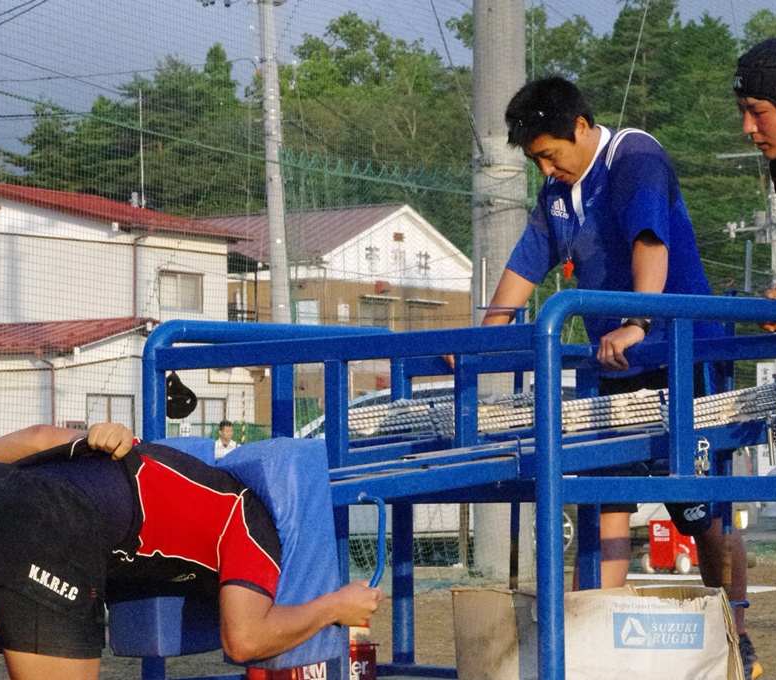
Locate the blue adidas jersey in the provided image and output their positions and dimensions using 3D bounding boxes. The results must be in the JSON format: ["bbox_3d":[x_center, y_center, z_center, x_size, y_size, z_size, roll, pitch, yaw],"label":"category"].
[{"bbox_3d":[0.562,-0.214,7.100,0.370,0.620,0.520,-18,8,-36],"label":"blue adidas jersey"}]

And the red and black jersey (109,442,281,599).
[{"bbox_3d":[-0.433,0.386,6.200,0.410,0.320,0.500,11,-6,-17],"label":"red and black jersey"}]

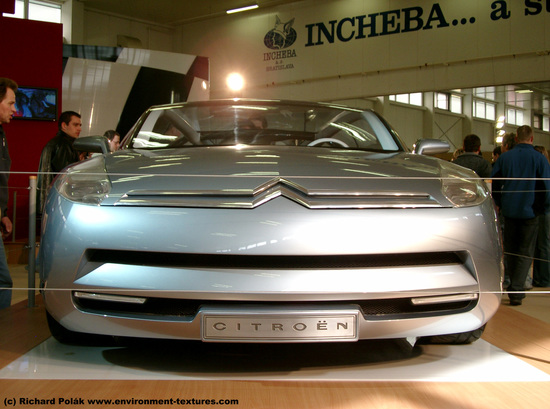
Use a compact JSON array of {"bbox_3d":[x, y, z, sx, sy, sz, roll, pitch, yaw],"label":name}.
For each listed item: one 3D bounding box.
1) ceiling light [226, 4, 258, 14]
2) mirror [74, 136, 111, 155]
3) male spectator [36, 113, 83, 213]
[{"bbox_3d":[-1.018,-6.106,24.800,1.270,0.100,0.150,1,1,39],"label":"ceiling light"},{"bbox_3d":[-1.009,-0.326,4.380,0.190,0.100,0.130,0,1,-2],"label":"mirror"},{"bbox_3d":[-1.860,0.066,6.900,0.420,1.770,0.500,1,1,25],"label":"male spectator"}]

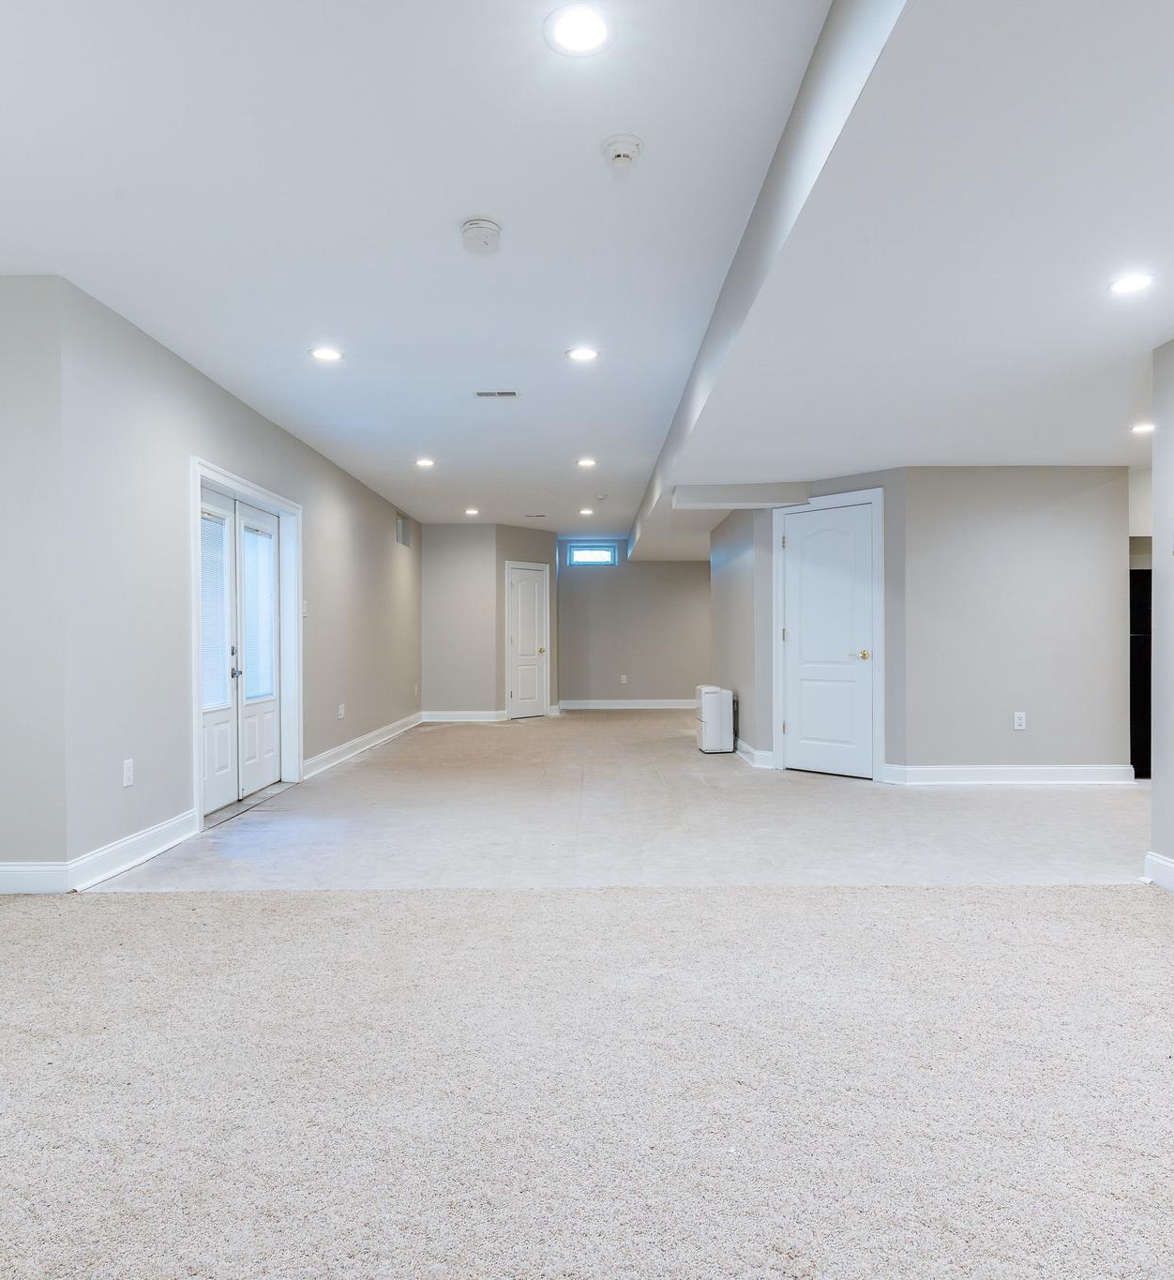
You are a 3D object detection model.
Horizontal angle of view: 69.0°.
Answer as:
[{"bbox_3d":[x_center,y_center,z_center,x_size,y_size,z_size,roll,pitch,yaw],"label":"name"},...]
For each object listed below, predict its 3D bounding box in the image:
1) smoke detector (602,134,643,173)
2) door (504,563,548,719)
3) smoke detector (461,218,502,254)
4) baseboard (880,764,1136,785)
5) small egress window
[{"bbox_3d":[0.110,-1.472,2.595,0.125,0.055,0.125,0,0,0],"label":"smoke detector"},{"bbox_3d":[-0.790,0.020,11.500,0.730,2.080,0.050,0,0,-45],"label":"door"},{"bbox_3d":[-0.383,-1.473,3.114,0.142,0.052,0.142,0,0,0],"label":"smoke detector"},{"bbox_3d":[3.140,0.993,6.285,1.780,0.134,0.020,0,0,0],"label":"baseboard"},{"bbox_3d":[0.092,-1.280,12.850,0.760,0.360,0.080,0,0,0],"label":"small egress window"}]

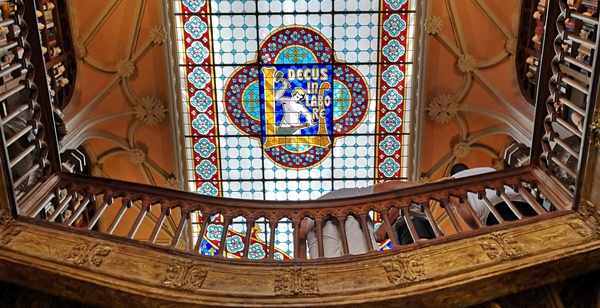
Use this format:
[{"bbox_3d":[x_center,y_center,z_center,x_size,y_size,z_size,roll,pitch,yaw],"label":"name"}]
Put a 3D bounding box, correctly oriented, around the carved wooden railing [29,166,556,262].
[{"bbox_3d":[-0.013,0.455,4.738,3.900,0.930,0.500,-1,-70,0],"label":"carved wooden railing"}]

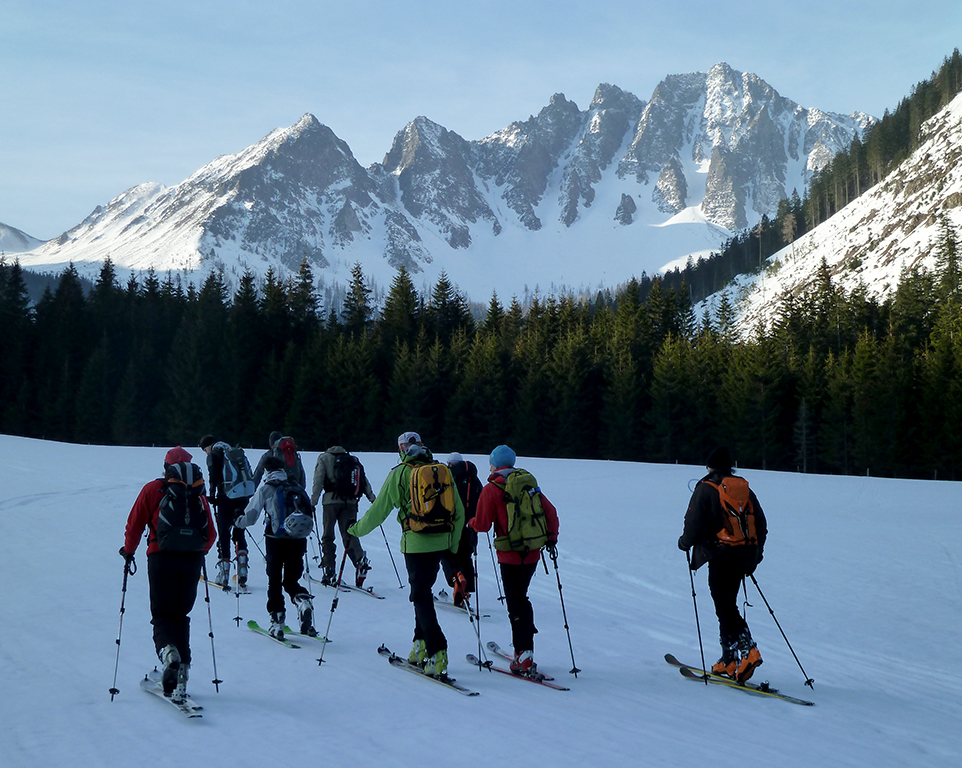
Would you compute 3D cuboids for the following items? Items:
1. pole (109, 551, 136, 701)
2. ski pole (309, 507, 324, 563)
[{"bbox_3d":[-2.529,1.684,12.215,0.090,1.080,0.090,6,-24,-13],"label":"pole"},{"bbox_3d":[-1.891,1.881,20.510,0.090,1.033,0.090,-6,-25,-13],"label":"ski pole"}]

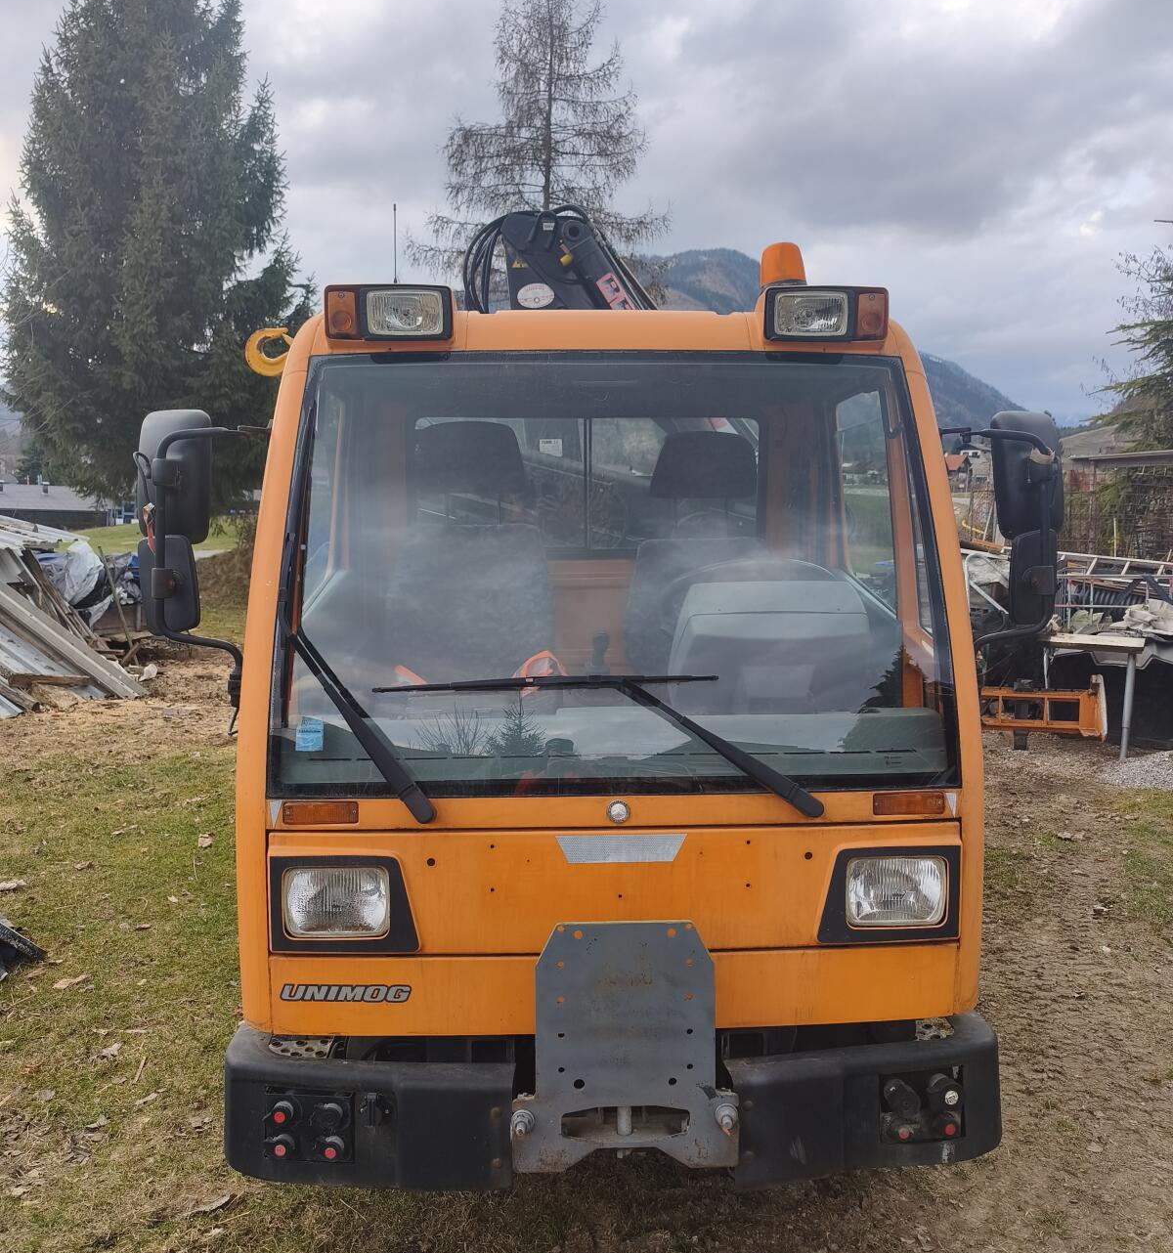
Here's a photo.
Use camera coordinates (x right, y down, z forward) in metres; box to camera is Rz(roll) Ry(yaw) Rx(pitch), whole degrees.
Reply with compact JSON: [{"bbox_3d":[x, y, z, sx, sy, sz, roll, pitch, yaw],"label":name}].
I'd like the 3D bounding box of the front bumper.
[{"bbox_3d":[0.055,0.973,2.167,1.580,0.220,0.290,-1,6,-2],"label":"front bumper"}]

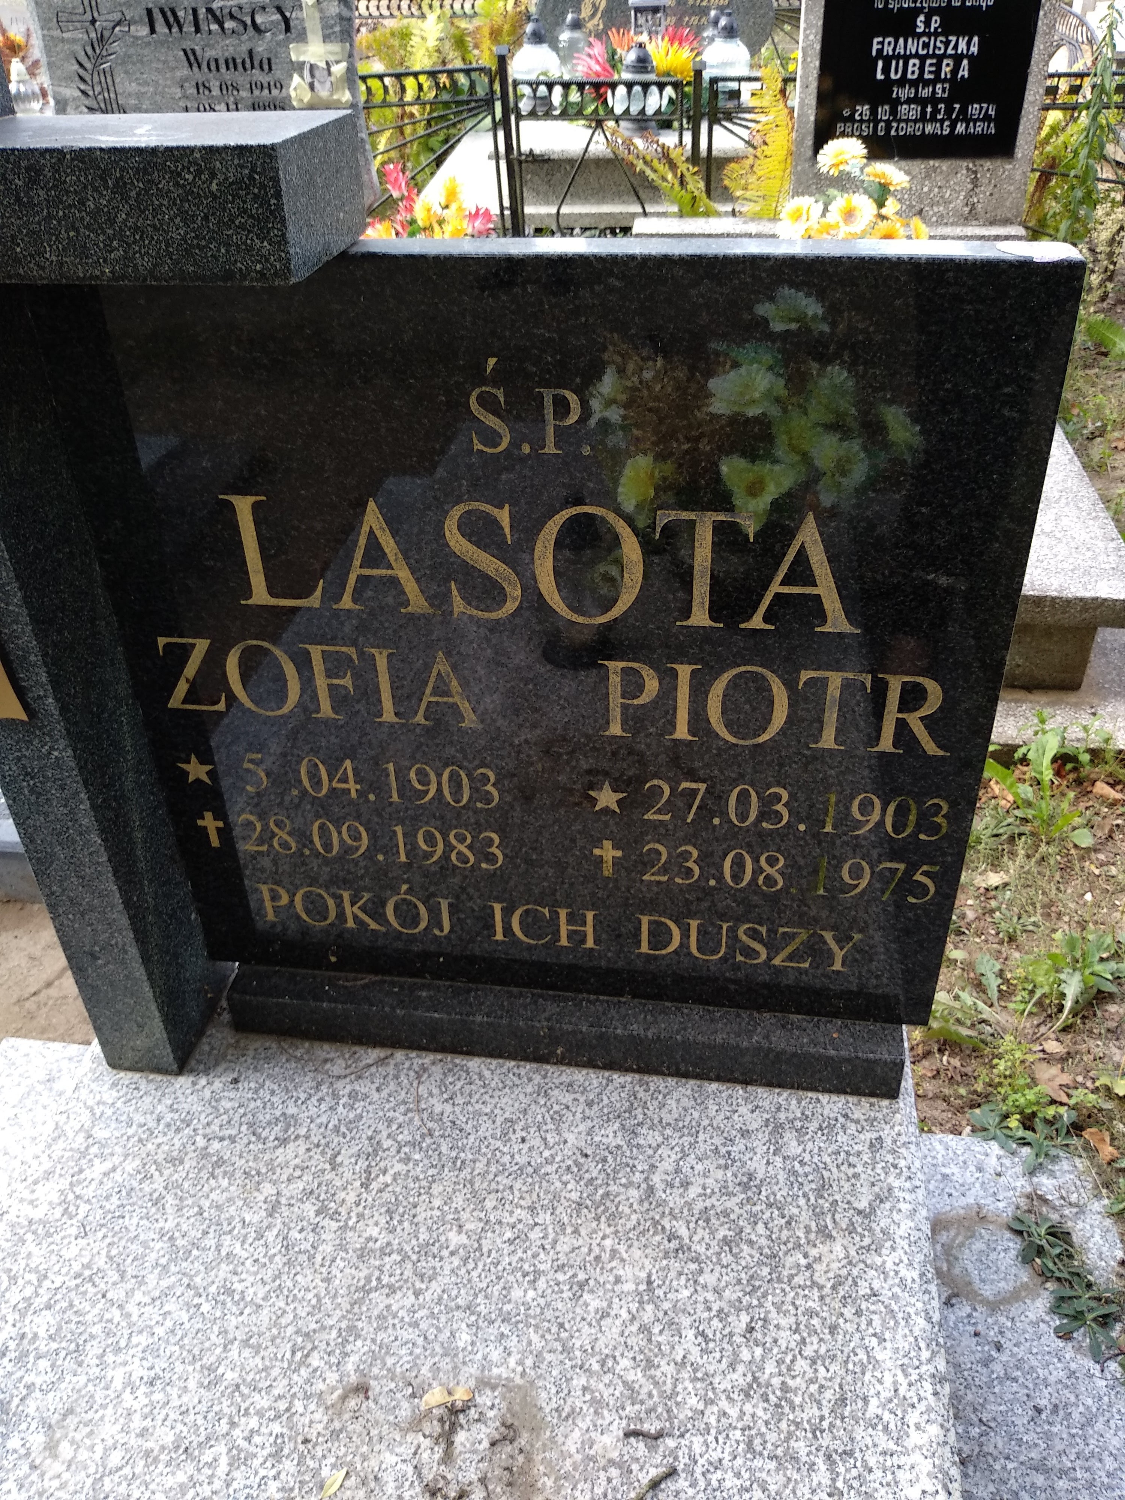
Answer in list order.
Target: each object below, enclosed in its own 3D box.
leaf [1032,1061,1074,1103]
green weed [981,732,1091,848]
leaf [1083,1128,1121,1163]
[{"bbox_3d":[0.713,0.481,1.630,0.053,0.018,0.073,5,35,10],"label":"leaf"},{"bbox_3d":[0.892,0.071,2.108,0.190,0.140,0.170,4,35,8],"label":"green weed"},{"bbox_3d":[0.740,0.540,1.540,0.032,0.020,0.055,-10,35,-12],"label":"leaf"}]

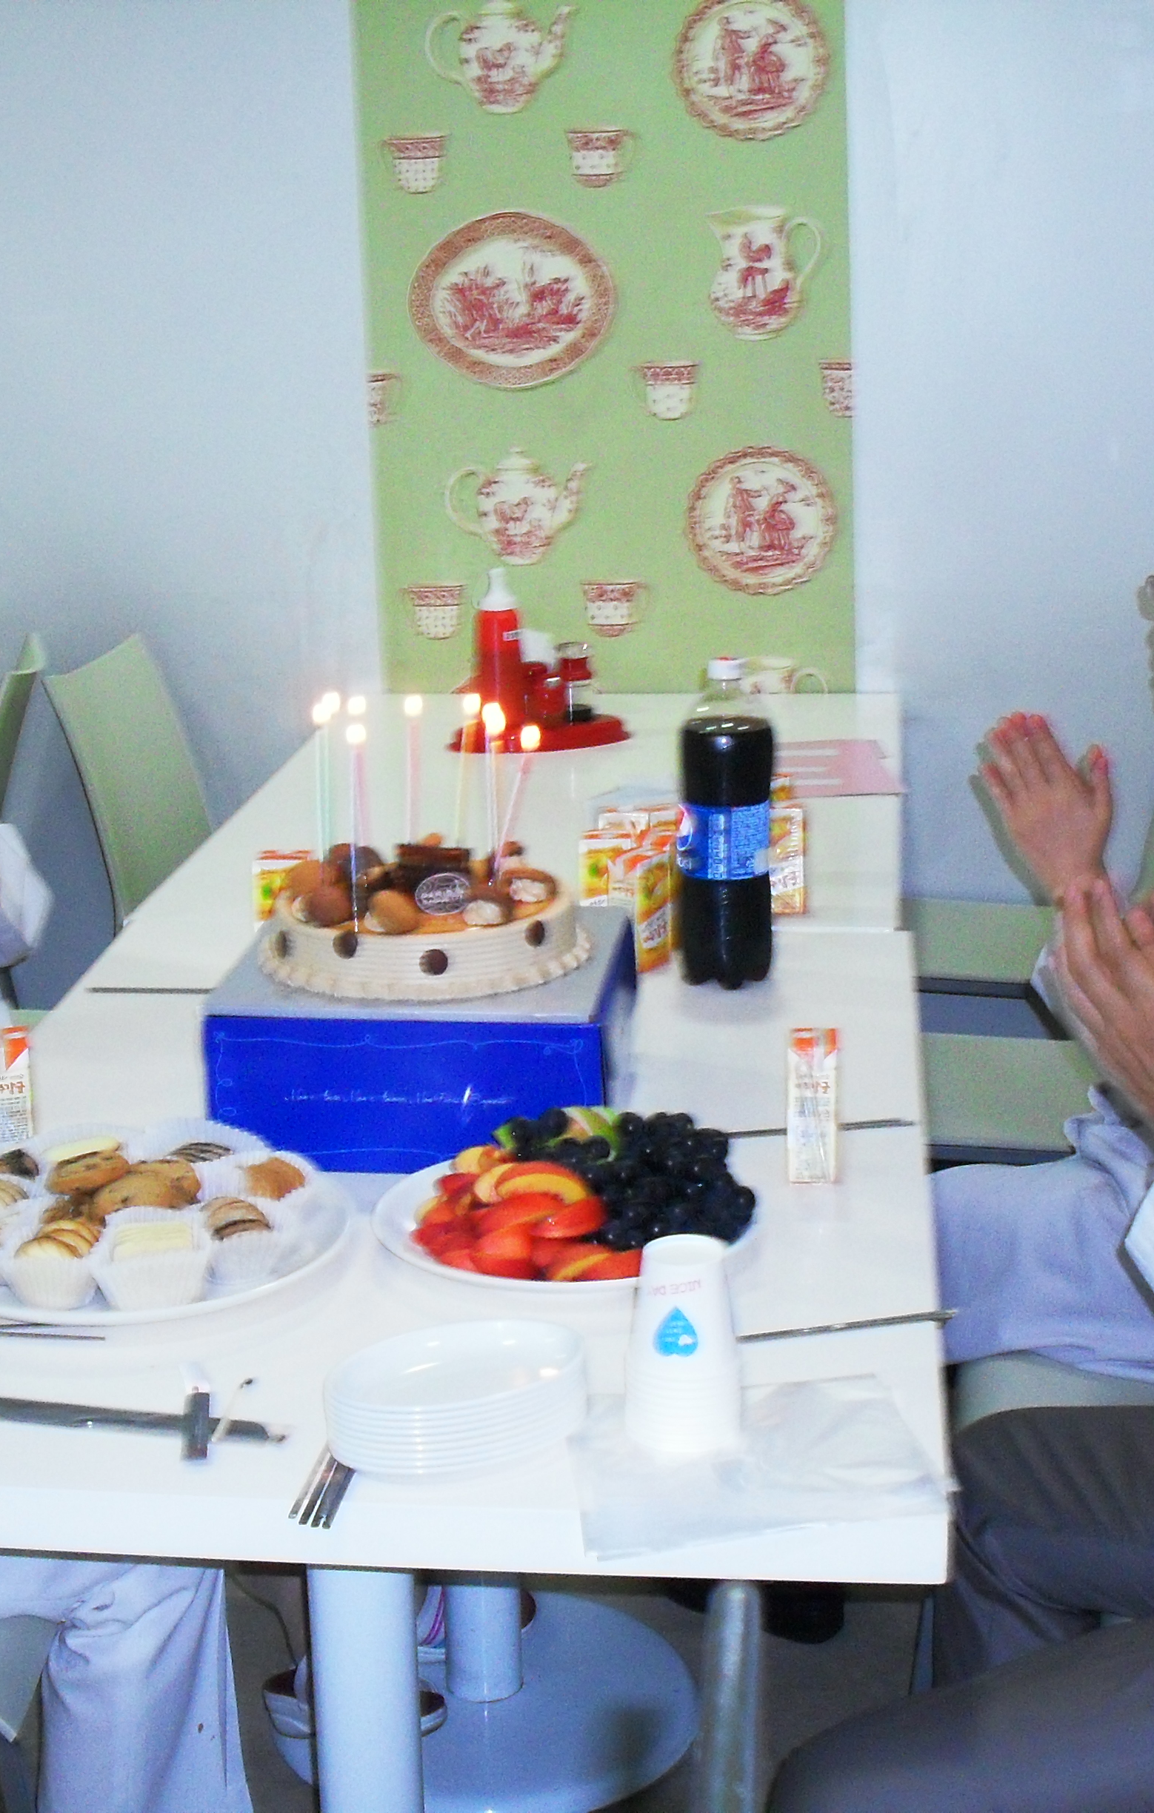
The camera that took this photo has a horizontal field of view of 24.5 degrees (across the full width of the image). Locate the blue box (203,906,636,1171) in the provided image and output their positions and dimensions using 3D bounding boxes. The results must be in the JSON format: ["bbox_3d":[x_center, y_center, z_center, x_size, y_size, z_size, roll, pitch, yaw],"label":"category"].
[{"bbox_3d":[-0.122,0.108,2.225,0.314,0.130,0.290,0,17,5],"label":"blue box"}]

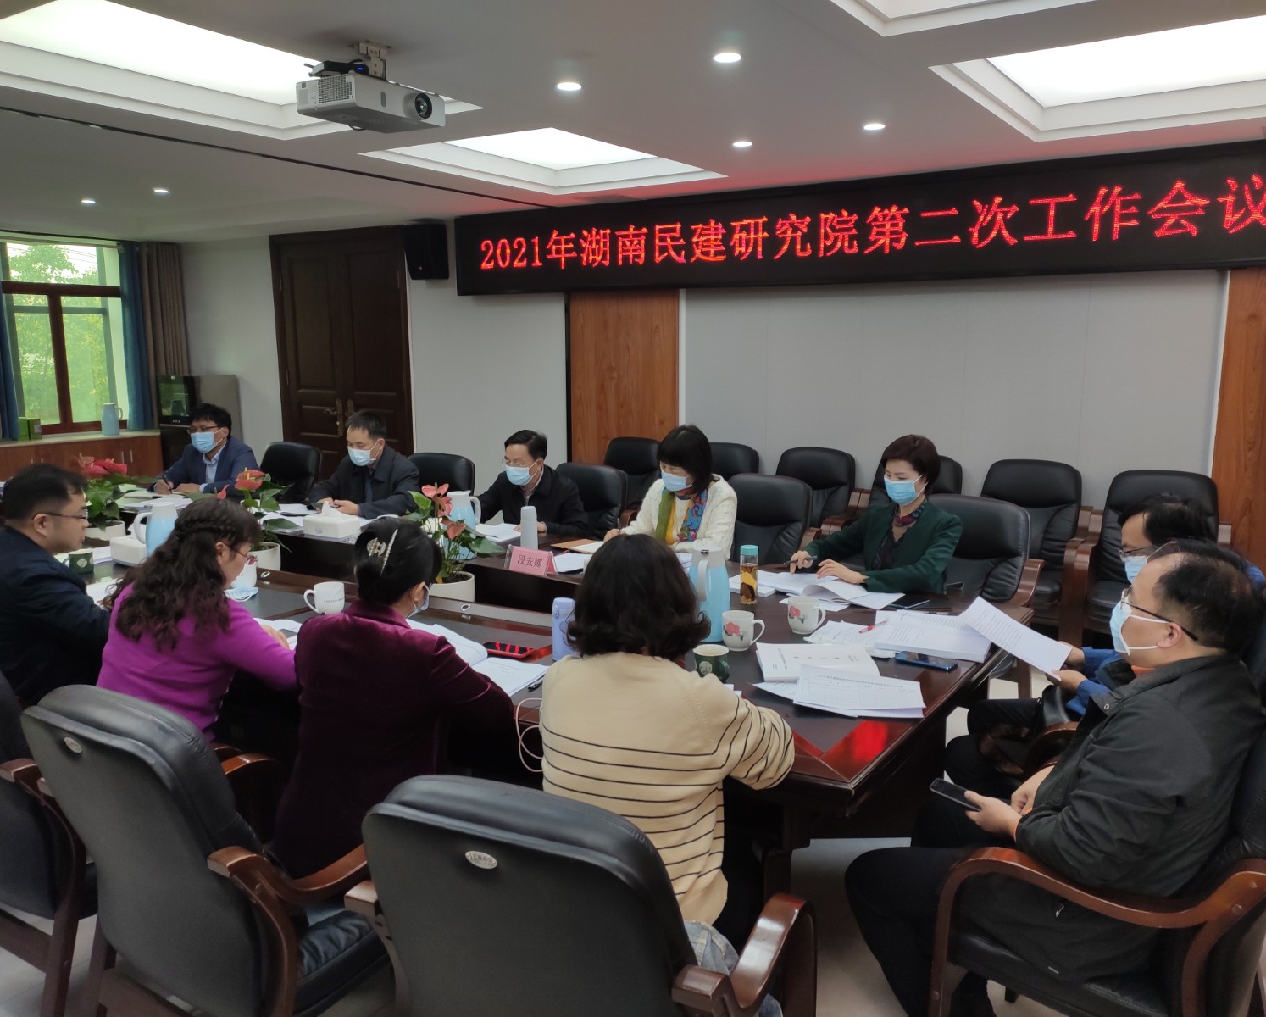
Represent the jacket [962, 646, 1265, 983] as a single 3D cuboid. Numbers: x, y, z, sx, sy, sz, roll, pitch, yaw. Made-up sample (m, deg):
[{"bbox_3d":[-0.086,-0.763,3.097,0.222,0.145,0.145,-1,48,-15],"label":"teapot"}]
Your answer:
[{"bbox_3d":[0.984,0.557,1.955,0.475,0.604,0.535,7,12,34],"label":"jacket"}]

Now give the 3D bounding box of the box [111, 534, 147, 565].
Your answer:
[{"bbox_3d":[-1.877,0.160,3.755,0.233,0.083,0.129,7,12,34],"label":"box"}]

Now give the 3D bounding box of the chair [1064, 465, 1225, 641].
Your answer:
[{"bbox_3d":[2.432,0.337,4.615,0.600,0.985,0.620,7,12,34],"label":"chair"}]

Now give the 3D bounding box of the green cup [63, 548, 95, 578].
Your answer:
[{"bbox_3d":[-2.031,0.195,3.582,0.115,0.080,0.090,-5,11,-30],"label":"green cup"}]

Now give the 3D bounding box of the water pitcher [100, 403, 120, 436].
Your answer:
[{"bbox_3d":[-4.307,-0.732,8.112,0.190,0.265,0.140,-5,11,-28],"label":"water pitcher"}]

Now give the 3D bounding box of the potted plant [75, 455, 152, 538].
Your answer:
[{"bbox_3d":[-2.373,0.005,4.487,0.350,0.470,0.340,7,12,34],"label":"potted plant"}]

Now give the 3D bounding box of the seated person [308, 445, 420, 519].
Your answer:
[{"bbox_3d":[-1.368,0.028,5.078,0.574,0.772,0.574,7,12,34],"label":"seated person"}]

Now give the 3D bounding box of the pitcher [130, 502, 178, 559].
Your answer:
[{"bbox_3d":[-1.688,0.120,3.475,0.190,0.265,0.130,-5,11,-26],"label":"pitcher"}]

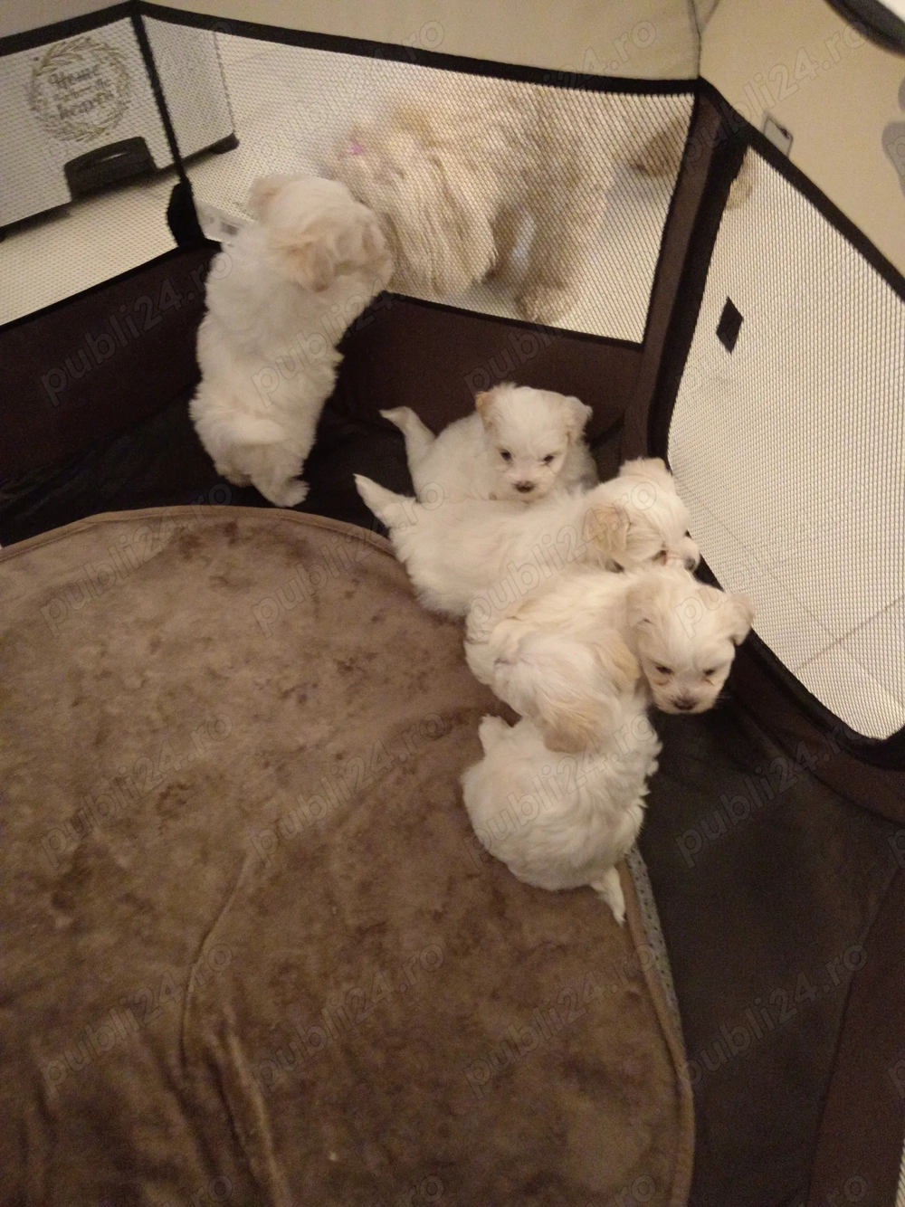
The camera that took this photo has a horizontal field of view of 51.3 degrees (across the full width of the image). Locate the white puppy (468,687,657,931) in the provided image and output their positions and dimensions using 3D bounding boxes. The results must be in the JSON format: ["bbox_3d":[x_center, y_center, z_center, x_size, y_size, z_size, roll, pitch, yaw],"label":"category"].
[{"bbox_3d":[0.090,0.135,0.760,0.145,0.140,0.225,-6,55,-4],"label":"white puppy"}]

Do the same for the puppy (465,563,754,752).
[{"bbox_3d":[0.125,0.031,0.824,0.260,0.155,0.135,17,57,11],"label":"puppy"}]

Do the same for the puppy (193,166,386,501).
[{"bbox_3d":[-0.160,-0.252,0.939,0.150,0.290,0.190,19,57,13],"label":"puppy"}]

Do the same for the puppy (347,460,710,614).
[{"bbox_3d":[0.065,-0.049,0.880,0.295,0.155,0.125,8,55,6],"label":"puppy"}]

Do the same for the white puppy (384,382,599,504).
[{"bbox_3d":[0.045,-0.145,0.947,0.225,0.155,0.125,27,59,18],"label":"white puppy"}]

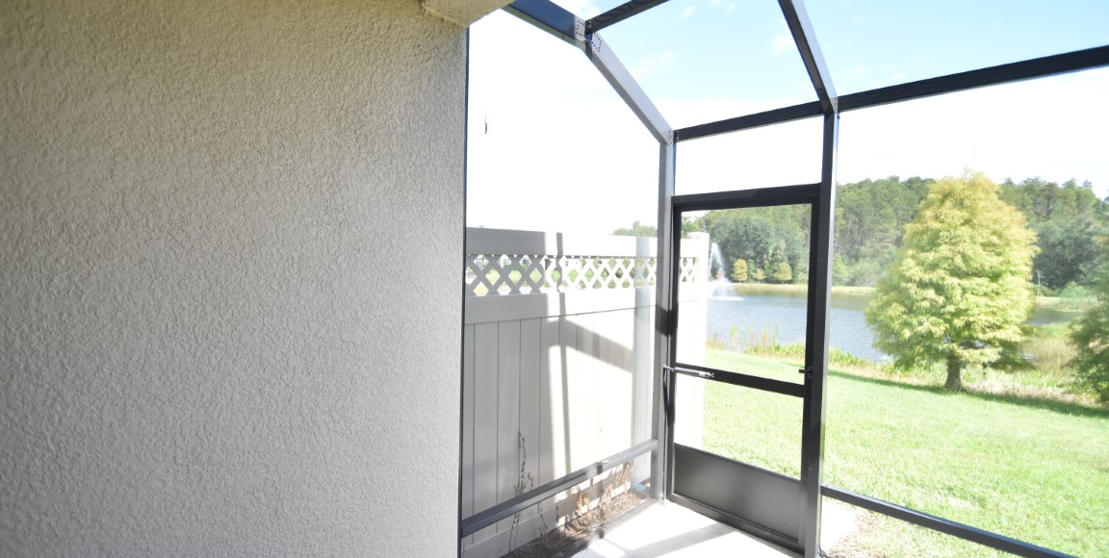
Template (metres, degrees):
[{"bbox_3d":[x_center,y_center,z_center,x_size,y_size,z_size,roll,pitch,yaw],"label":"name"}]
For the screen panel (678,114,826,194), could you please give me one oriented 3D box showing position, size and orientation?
[{"bbox_3d":[1.157,-0.733,2.859,0.906,0.379,0.030,2,2,44],"label":"screen panel"}]

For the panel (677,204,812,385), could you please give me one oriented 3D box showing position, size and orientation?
[{"bbox_3d":[1.139,0.076,2.876,0.810,1.036,0.030,2,2,44],"label":"panel"}]

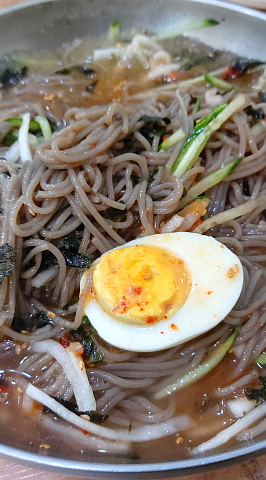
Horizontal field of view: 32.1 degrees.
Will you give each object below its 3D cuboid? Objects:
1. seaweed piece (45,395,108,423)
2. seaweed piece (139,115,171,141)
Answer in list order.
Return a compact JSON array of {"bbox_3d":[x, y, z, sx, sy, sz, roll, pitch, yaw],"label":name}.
[{"bbox_3d":[-0.017,0.053,0.143,0.020,0.003,0.004,9,57,6],"label":"seaweed piece"},{"bbox_3d":[0.009,-0.048,0.195,0.014,0.005,0.011,-1,56,0],"label":"seaweed piece"}]

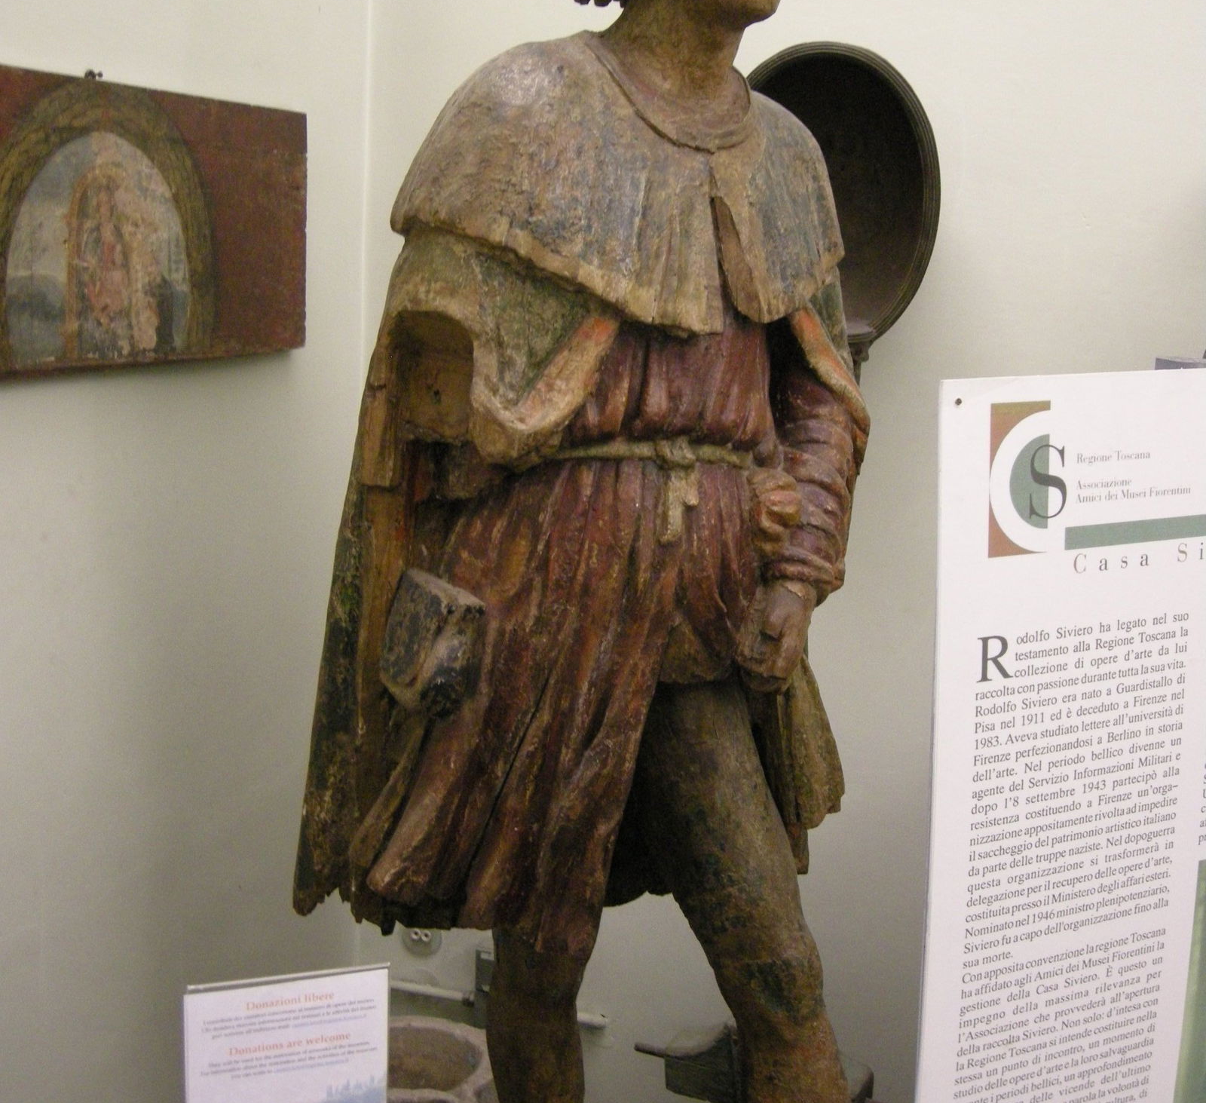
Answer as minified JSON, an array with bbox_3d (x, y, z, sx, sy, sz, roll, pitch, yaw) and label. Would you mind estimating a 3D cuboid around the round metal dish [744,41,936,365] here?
[{"bbox_3d":[0.314,-0.470,2.288,0.400,0.450,0.150,10,12,36],"label":"round metal dish"}]

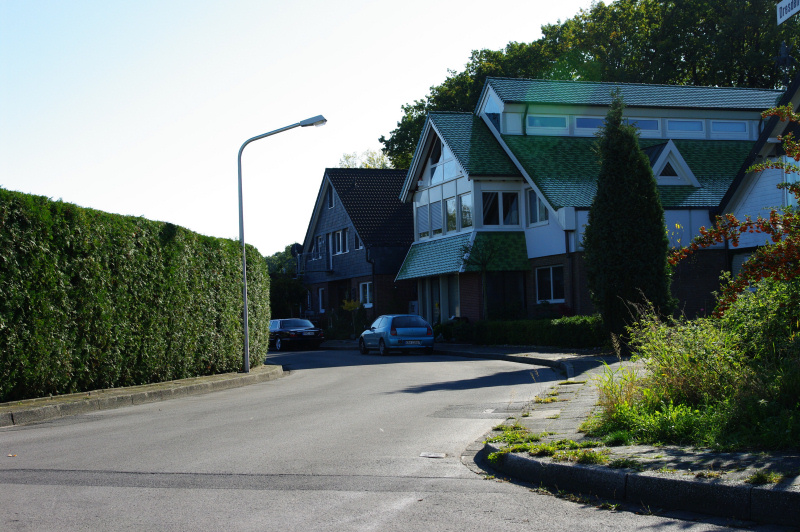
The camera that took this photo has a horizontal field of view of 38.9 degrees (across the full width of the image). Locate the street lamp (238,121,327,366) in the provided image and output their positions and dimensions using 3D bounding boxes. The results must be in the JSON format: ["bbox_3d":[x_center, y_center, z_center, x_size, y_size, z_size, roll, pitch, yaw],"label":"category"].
[{"bbox_3d":[-2.841,-0.566,27.435,2.200,6.200,0.300,-3,-3,11],"label":"street lamp"}]

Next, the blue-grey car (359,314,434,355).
[{"bbox_3d":[-0.169,2.344,38.630,1.690,1.375,3.880,-1,-3,-17],"label":"blue-grey car"}]

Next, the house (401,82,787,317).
[{"bbox_3d":[10.169,-2.605,51.142,18.695,11.350,11.900,-1,-3,-20],"label":"house"}]

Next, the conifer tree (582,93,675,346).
[{"bbox_3d":[7.012,-1.474,35.672,2.800,8.000,2.800,-1,-3,-20],"label":"conifer tree"}]

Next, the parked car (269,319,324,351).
[{"bbox_3d":[-5.017,2.924,47.329,1.810,1.330,5.000,-1,-3,-30],"label":"parked car"}]

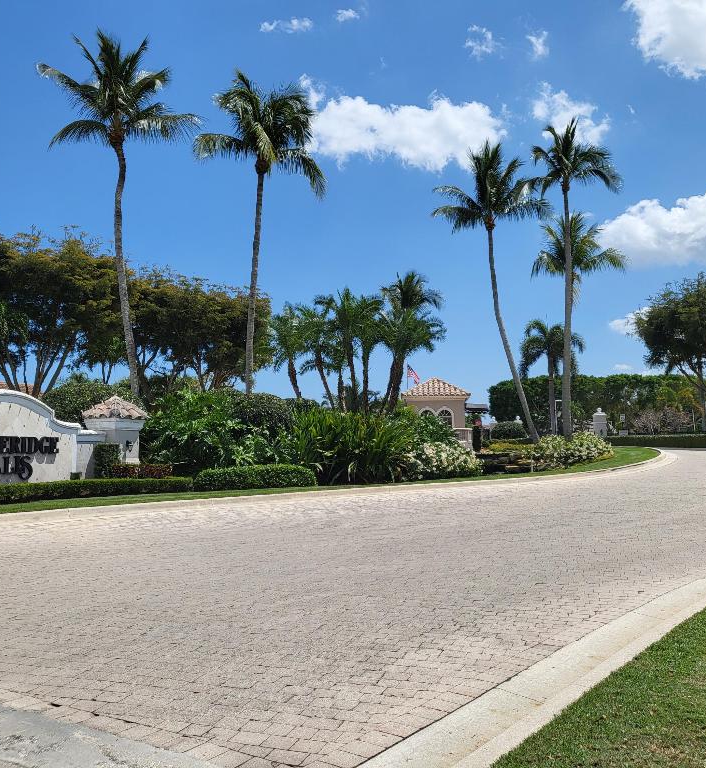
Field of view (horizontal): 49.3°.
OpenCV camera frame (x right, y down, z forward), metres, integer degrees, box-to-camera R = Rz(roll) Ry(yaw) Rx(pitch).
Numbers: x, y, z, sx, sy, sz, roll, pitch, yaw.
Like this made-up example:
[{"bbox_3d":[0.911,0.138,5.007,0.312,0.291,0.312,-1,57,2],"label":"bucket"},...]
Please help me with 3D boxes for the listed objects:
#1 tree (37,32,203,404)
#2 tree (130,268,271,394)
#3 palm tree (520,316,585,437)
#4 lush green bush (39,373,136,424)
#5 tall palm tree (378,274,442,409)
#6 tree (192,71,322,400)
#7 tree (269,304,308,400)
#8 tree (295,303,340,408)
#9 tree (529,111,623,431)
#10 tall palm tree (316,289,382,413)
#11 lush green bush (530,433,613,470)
[{"bbox_3d":[-8.050,-4.835,26.406,5.561,15.126,5.300,-1,-4,0],"label":"tree"},{"bbox_3d":[-8.357,-1.401,42.146,7.780,9.960,8.000,0,-3,0],"label":"tree"},{"bbox_3d":[9.564,0.033,37.057,3.080,6.420,2.900,0,-3,0],"label":"palm tree"},{"bbox_3d":[-8.011,1.161,23.472,2.990,3.030,2.800,0,-3,0],"label":"lush green bush"},{"bbox_3d":[2.408,-0.900,31.135,2.671,7.318,2.500,-1,-4,0],"label":"tall palm tree"},{"bbox_3d":[-3.536,-4.625,29.395,4.967,15.180,4.800,-1,-4,0],"label":"tree"},{"bbox_3d":[-2.316,-0.043,28.047,1.700,5.750,1.800,0,-3,0],"label":"tree"},{"bbox_3d":[-1.320,-0.261,28.588,1.800,5.592,1.900,-1,-4,0],"label":"tree"},{"bbox_3d":[8.610,-3.819,29.763,3.560,13.190,3.400,0,-3,0],"label":"tree"},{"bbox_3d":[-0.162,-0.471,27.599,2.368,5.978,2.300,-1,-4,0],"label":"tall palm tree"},{"bbox_3d":[7.929,2.423,27.908,3.050,1.320,2.000,0,-3,0],"label":"lush green bush"}]

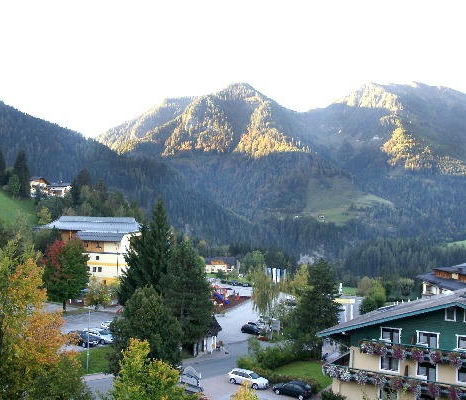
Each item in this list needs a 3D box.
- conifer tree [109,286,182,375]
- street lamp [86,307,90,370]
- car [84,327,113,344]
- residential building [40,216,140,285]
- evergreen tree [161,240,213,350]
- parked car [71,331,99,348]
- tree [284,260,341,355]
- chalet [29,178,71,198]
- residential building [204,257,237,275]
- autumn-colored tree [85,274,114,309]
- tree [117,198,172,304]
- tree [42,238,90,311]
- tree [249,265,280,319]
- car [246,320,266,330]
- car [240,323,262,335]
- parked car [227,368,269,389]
[{"bbox_3d":[-10.508,15.359,55.276,8.600,10.000,8.600,2,-6,0],"label":"conifer tree"},{"bbox_3d":[-16.439,16.040,51.300,0.300,6.897,0.300,1,-3,0],"label":"street lamp"},{"bbox_3d":[-17.785,18.327,60.402,4.500,1.470,1.780,-2,-7,31],"label":"car"},{"bbox_3d":[-35.759,13.023,117.789,21.000,18.200,14.000,1,-6,10],"label":"residential building"},{"bbox_3d":[-6.163,13.423,63.983,7.200,15.800,7.200,2,-6,0],"label":"evergreen tree"},{"bbox_3d":[-20.551,19.294,62.545,4.400,1.540,1.800,-2,-4,38],"label":"parked car"},{"bbox_3d":[10.414,13.864,57.500,6.700,12.778,6.700,1,-3,0],"label":"tree"},{"bbox_3d":[-98.550,-6.480,243.000,21.500,9.800,11.000,1,-3,-9],"label":"chalet"},{"bbox_3d":[-8.191,43.984,304.497,20.000,10.600,13.000,1,-6,8],"label":"residential building"},{"bbox_3d":[-25.107,17.313,84.000,5.100,6.813,5.100,1,-3,0],"label":"autumn-colored tree"},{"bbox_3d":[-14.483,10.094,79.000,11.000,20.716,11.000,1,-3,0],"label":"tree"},{"bbox_3d":[-31.267,13.953,84.000,8.600,13.533,8.600,1,-3,0],"label":"tree"},{"bbox_3d":[5.530,16.239,79.000,5.400,9.831,5.400,1,-3,0],"label":"tree"},{"bbox_3d":[3.917,21.083,75.000,4.200,1.480,1.760,-2,-4,40],"label":"car"},{"bbox_3d":[3.505,22.396,78.057,4.100,1.450,1.750,-2,-6,30],"label":"car"},{"bbox_3d":[1.620,18.800,47.500,4.500,1.460,1.780,-1,-3,27],"label":"parked car"}]

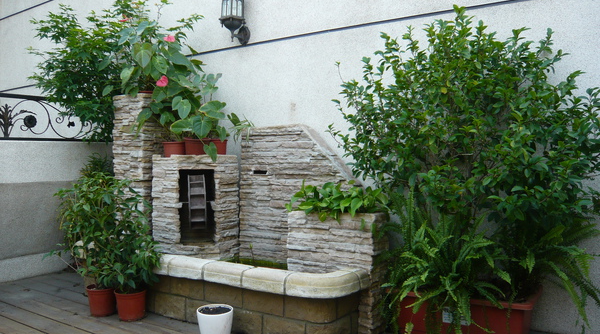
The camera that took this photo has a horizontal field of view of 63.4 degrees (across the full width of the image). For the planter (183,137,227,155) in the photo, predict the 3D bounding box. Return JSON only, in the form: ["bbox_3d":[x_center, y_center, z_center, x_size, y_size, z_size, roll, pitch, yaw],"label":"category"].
[{"bbox_3d":[-0.824,-0.171,4.274,0.357,0.173,0.241,0,1,35],"label":"planter"}]

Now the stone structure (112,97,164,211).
[{"bbox_3d":[-1.182,0.236,3.703,0.321,1.514,0.314,2,2,32],"label":"stone structure"}]

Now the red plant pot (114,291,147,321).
[{"bbox_3d":[-1.129,0.913,3.241,0.209,0.190,0.209,0,2,0],"label":"red plant pot"}]

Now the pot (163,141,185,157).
[{"bbox_3d":[-1.145,-0.152,4.484,0.200,0.163,0.200,0,1,0],"label":"pot"}]

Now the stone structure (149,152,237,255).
[{"bbox_3d":[-0.968,0.360,4.412,0.892,0.934,0.221,0,1,35],"label":"stone structure"}]

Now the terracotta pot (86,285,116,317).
[{"bbox_3d":[-1.351,0.910,3.318,0.205,0.188,0.205,2,2,32],"label":"terracotta pot"}]

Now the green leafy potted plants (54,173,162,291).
[{"bbox_3d":[-1.338,0.430,3.338,0.717,0.784,0.582,0,2,-22],"label":"green leafy potted plants"}]

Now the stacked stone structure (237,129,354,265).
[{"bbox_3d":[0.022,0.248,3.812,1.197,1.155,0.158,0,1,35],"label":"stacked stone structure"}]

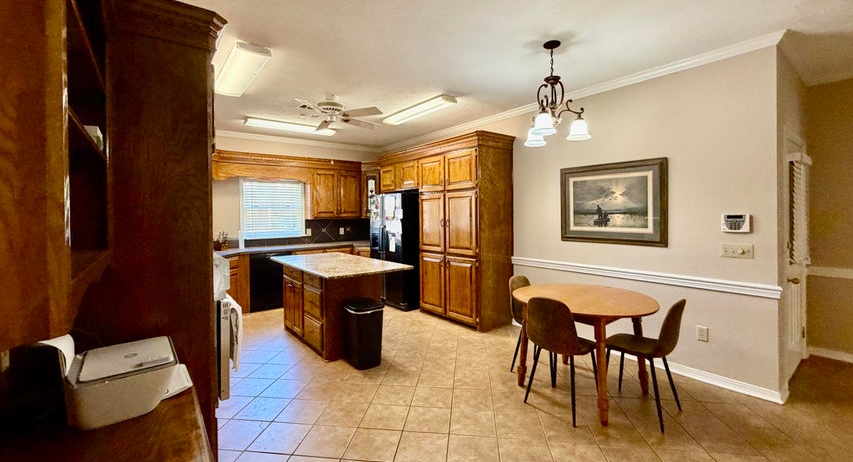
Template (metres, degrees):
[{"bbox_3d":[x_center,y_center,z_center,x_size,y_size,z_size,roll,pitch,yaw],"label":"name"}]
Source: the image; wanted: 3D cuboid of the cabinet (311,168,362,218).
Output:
[{"bbox_3d":[-1.663,-0.642,6.143,0.922,0.803,0.367,-3,4,-38],"label":"cabinet"}]

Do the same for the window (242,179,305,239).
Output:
[{"bbox_3d":[-2.493,-0.353,5.712,0.994,0.943,0.086,-3,4,-38],"label":"window"}]

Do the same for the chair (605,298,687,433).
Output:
[{"bbox_3d":[1.560,0.868,2.487,0.446,0.864,0.526,-3,4,-38],"label":"chair"}]

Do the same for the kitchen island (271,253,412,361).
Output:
[{"bbox_3d":[-1.110,0.810,4.234,0.965,0.875,1.915,-3,4,-38],"label":"kitchen island"}]

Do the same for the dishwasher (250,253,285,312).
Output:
[{"bbox_3d":[-2.516,0.765,5.494,0.598,0.878,0.554,-3,4,-38],"label":"dishwasher"}]

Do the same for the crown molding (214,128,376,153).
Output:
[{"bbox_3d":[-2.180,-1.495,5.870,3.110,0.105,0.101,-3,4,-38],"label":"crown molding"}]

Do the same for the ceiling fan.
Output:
[{"bbox_3d":[-0.999,-1.298,3.643,1.296,0.288,1.296,-3,4,-38],"label":"ceiling fan"}]

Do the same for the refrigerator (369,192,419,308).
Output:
[{"bbox_3d":[-0.364,0.280,5.645,0.727,1.778,0.943,-3,4,-38],"label":"refrigerator"}]

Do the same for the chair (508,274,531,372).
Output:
[{"bbox_3d":[1.025,0.849,3.074,0.446,0.857,0.526,-3,4,-38],"label":"chair"}]

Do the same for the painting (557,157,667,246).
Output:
[{"bbox_3d":[1.809,-0.269,3.441,0.042,0.796,1.014,-3,4,-38],"label":"painting"}]

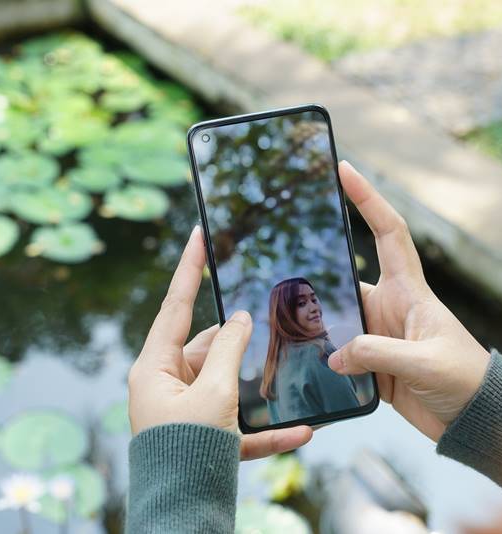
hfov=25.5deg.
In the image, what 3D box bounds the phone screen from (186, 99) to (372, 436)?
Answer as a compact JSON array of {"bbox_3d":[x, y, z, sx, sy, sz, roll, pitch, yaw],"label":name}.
[{"bbox_3d":[0.017,0.002,0.562,0.074,0.161,0.009,-10,6,9],"label":"phone screen"}]

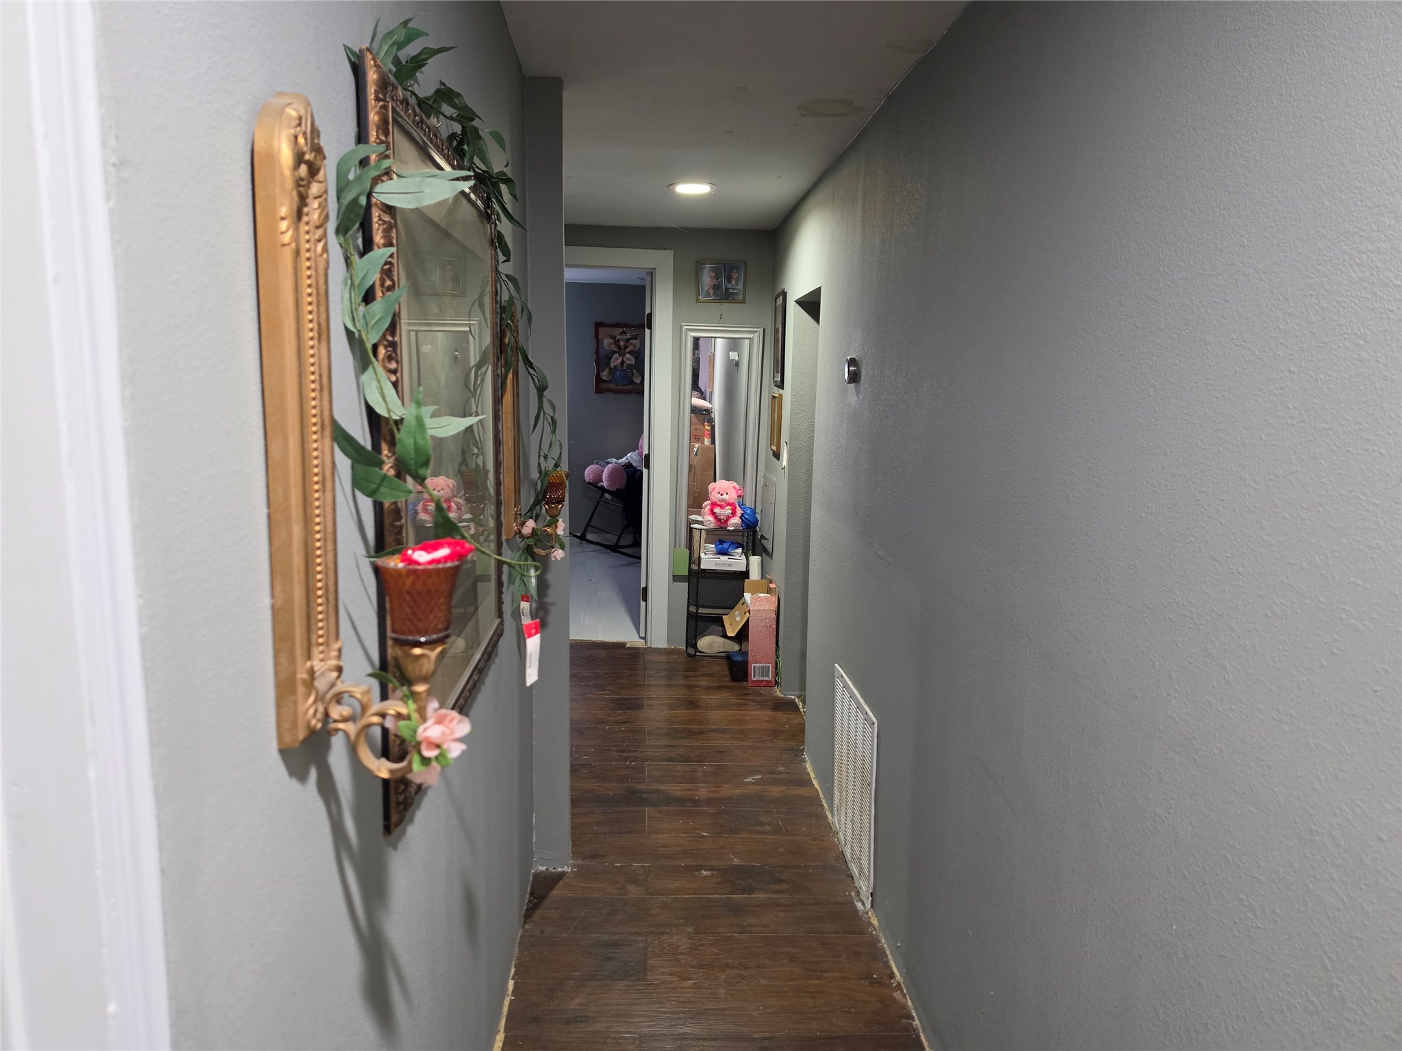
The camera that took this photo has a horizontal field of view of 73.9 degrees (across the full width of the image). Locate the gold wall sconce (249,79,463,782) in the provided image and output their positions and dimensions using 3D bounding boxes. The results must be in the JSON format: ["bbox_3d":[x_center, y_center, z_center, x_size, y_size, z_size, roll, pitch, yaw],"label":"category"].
[{"bbox_3d":[-0.289,-0.059,0.820,0.142,0.600,0.115,0,8,-4],"label":"gold wall sconce"}]

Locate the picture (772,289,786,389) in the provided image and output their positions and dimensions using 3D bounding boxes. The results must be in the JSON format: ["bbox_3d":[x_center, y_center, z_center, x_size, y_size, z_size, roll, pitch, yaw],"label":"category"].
[{"bbox_3d":[0.386,-0.901,4.575,0.025,0.455,0.290,0,8,-4],"label":"picture"}]

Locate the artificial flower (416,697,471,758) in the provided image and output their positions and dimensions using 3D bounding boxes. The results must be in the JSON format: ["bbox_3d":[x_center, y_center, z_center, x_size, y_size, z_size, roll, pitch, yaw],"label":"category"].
[{"bbox_3d":[-0.240,0.188,0.864,0.052,0.056,0.048,-5,10,-34],"label":"artificial flower"}]

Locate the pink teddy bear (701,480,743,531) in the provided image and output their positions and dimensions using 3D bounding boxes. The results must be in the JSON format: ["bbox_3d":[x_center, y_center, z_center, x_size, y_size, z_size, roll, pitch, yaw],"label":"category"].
[{"bbox_3d":[0.111,-0.116,4.996,0.220,0.260,0.180,0,8,-4],"label":"pink teddy bear"}]

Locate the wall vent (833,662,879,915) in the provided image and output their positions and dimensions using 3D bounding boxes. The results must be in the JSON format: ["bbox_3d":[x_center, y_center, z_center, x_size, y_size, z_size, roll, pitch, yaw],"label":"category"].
[{"bbox_3d":[0.479,0.801,2.978,0.020,0.570,0.560,0,8,-4],"label":"wall vent"}]

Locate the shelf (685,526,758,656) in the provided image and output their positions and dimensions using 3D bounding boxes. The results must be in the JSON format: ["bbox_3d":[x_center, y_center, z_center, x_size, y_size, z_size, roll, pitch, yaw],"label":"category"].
[{"bbox_3d":[0.111,0.352,5.100,0.375,0.710,0.210,0,8,-4],"label":"shelf"}]

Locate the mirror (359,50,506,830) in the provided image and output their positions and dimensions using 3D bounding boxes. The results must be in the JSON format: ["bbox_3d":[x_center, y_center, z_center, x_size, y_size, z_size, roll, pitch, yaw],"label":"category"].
[{"bbox_3d":[-0.394,-0.136,1.526,0.035,0.885,0.915,0,8,-4],"label":"mirror"}]

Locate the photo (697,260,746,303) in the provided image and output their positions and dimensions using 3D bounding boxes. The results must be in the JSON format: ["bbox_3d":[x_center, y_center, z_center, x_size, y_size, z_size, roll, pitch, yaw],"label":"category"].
[{"bbox_3d":[0.113,-1.296,4.959,0.256,0.216,0.020,0,8,-4],"label":"photo"}]

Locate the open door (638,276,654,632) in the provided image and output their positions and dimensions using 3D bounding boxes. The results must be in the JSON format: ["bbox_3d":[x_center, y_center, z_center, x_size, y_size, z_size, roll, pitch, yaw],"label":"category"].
[{"bbox_3d":[-0.314,-0.433,5.567,0.036,2.030,0.760,1,8,-1],"label":"open door"}]

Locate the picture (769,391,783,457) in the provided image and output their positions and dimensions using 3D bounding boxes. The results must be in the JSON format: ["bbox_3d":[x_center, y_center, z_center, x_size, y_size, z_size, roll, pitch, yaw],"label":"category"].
[{"bbox_3d":[0.371,-0.505,4.633,0.035,0.295,0.250,0,8,-4],"label":"picture"}]

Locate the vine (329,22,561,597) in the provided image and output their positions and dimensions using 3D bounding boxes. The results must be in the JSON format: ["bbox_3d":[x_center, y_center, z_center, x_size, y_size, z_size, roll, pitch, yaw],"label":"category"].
[{"bbox_3d":[-0.325,-0.192,1.560,0.170,0.890,1.320,0,8,-4],"label":"vine"}]

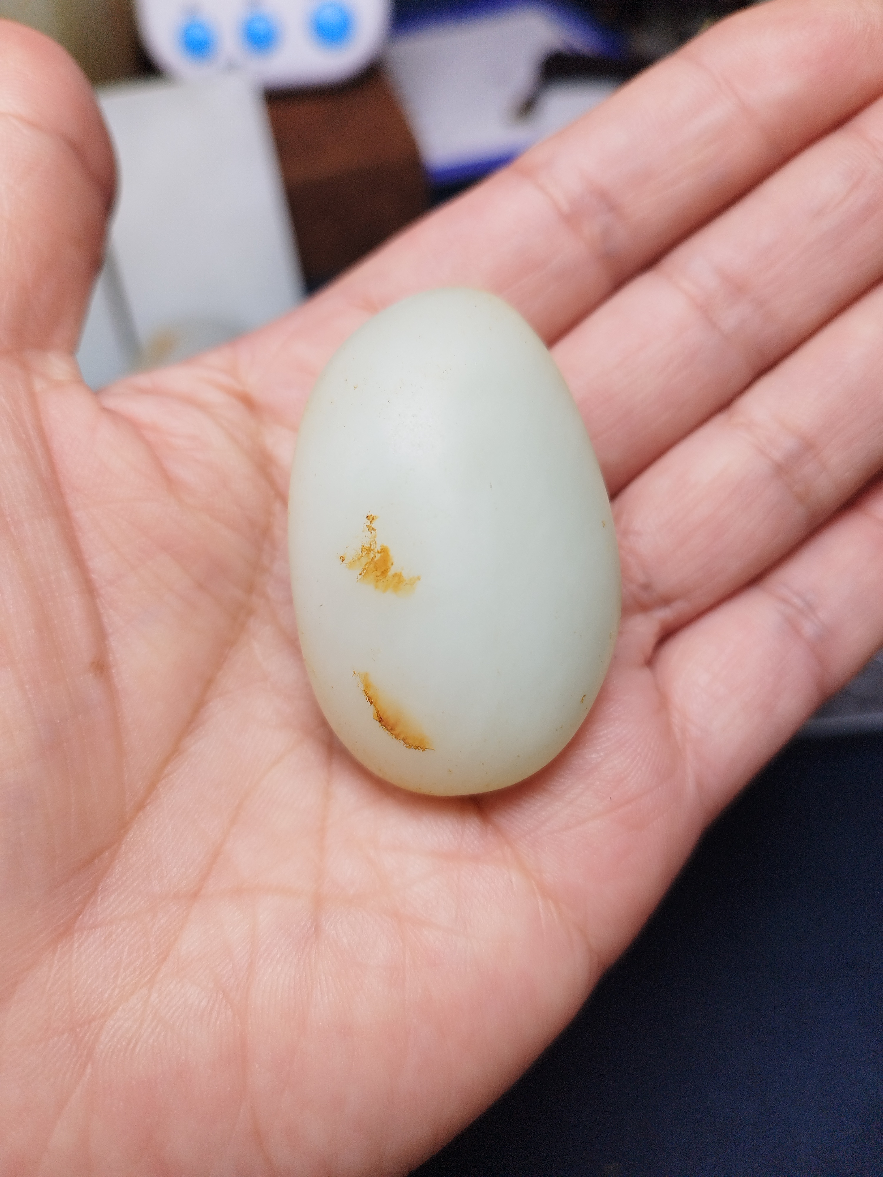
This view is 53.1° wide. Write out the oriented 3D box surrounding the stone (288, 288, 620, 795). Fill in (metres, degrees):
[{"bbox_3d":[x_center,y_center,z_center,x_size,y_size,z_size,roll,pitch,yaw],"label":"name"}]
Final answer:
[{"bbox_3d":[0.001,-0.006,0.106,0.040,0.030,0.060,-6,78,-1],"label":"stone"}]

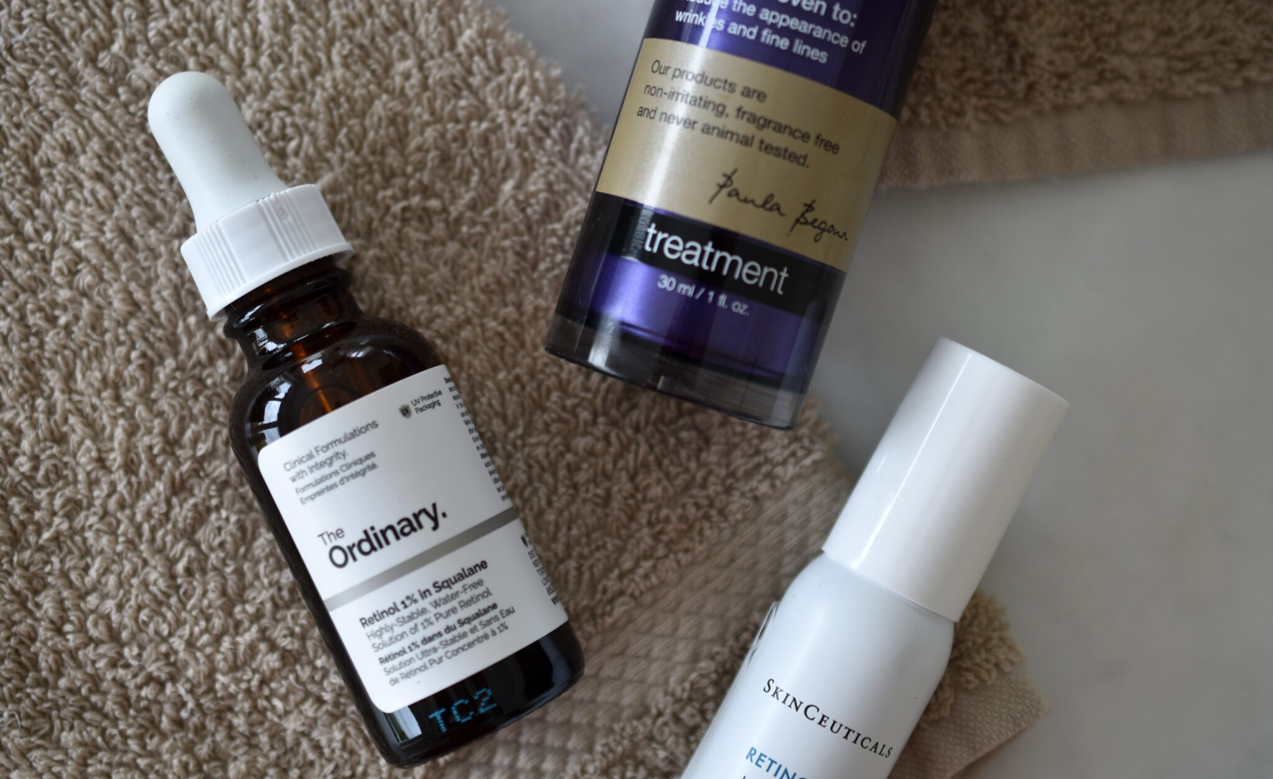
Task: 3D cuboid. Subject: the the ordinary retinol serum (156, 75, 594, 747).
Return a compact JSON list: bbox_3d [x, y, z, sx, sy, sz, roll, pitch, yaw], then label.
[{"bbox_3d":[-0.043,0.001,0.305,0.033,0.033,0.104,-25,90,-10],"label":"the ordinary retinol serum"}]

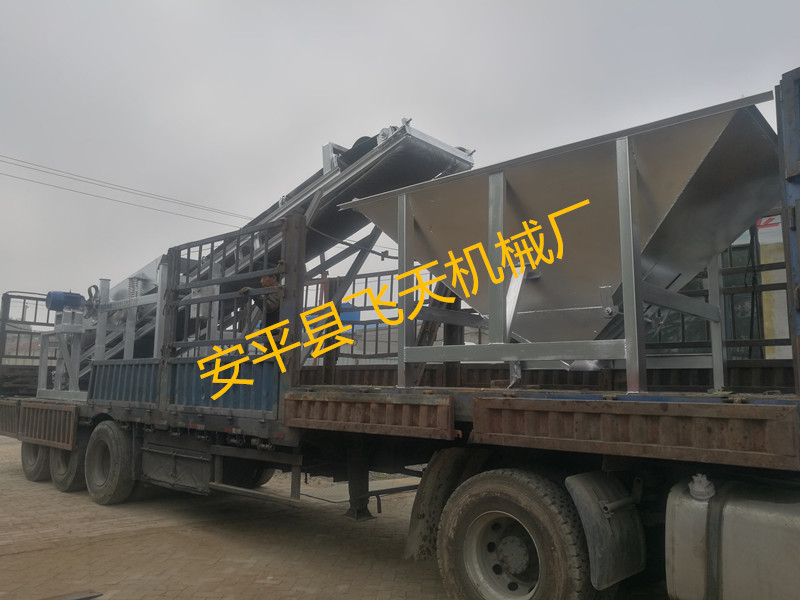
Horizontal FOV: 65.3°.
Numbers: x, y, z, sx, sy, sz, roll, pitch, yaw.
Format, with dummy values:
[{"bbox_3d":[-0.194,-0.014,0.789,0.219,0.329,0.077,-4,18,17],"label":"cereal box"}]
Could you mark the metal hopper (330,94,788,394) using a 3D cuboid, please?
[{"bbox_3d":[1.286,-0.092,4.936,3.363,1.583,1.779,-6,-10,42],"label":"metal hopper"}]

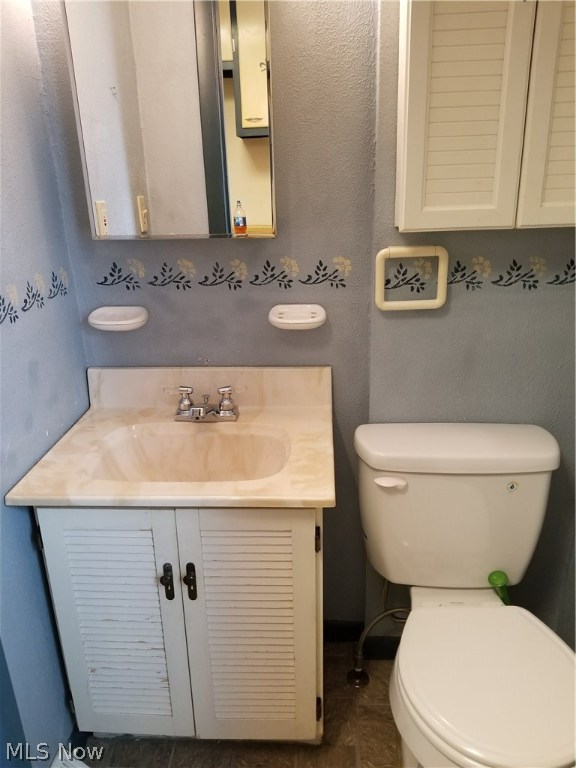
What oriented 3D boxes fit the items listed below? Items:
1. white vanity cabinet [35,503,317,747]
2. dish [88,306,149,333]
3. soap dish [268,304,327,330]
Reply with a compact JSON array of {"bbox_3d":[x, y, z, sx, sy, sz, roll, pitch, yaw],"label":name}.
[{"bbox_3d":[-0.206,0.472,1.458,0.581,0.695,0.420,0,19,3],"label":"white vanity cabinet"},{"bbox_3d":[-0.426,-0.157,1.425,0.140,0.052,0.083,0,19,3],"label":"dish"},{"bbox_3d":[0.022,-0.158,1.402,0.139,0.052,0.083,0,19,3],"label":"soap dish"}]

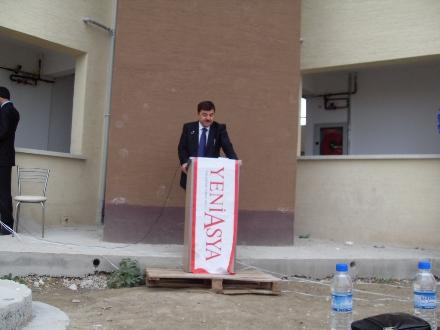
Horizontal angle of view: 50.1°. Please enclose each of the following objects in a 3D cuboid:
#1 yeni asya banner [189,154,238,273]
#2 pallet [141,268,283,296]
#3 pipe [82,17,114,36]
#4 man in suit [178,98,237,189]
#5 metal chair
[{"bbox_3d":[-0.040,0.455,4.200,0.410,1.030,0.080,3,-4,-10],"label":"yeni asya banner"},{"bbox_3d":[-0.086,1.024,4.240,1.130,0.135,0.700,3,-4,-10],"label":"pallet"},{"bbox_3d":[-2.016,-2.316,7.850,0.110,0.120,0.640,-1,-8,36],"label":"pipe"},{"bbox_3d":[-0.129,0.142,4.680,0.590,1.560,0.450,3,-4,-6],"label":"man in suit"},{"bbox_3d":[-2.299,0.445,5.720,0.400,0.850,0.460,4,-5,-25],"label":"metal chair"}]

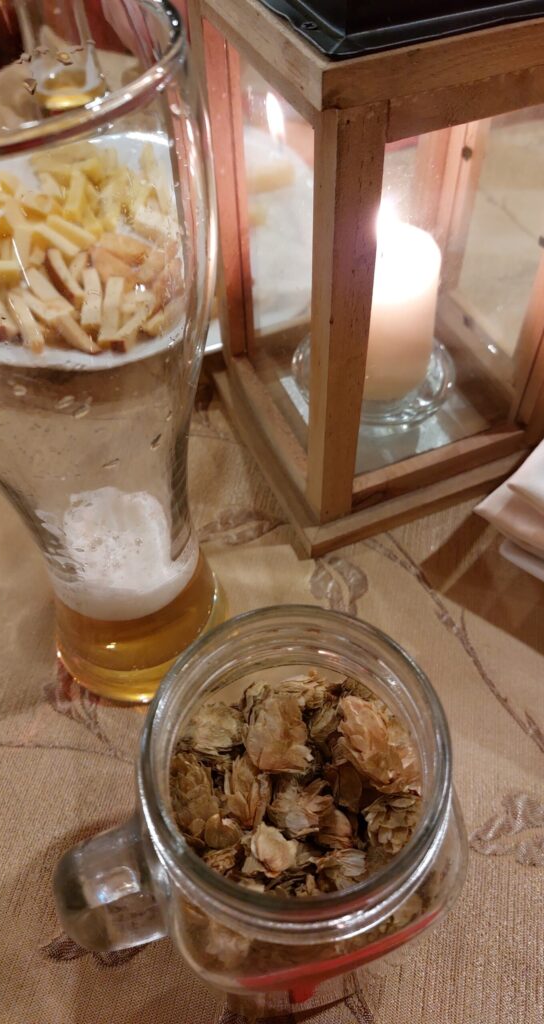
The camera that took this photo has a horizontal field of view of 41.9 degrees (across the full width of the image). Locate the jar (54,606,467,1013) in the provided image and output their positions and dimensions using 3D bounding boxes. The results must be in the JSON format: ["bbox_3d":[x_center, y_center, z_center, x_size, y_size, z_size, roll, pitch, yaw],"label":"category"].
[{"bbox_3d":[-0.005,0.094,0.209,0.109,0.130,0.083,-14,53,-8],"label":"jar"}]

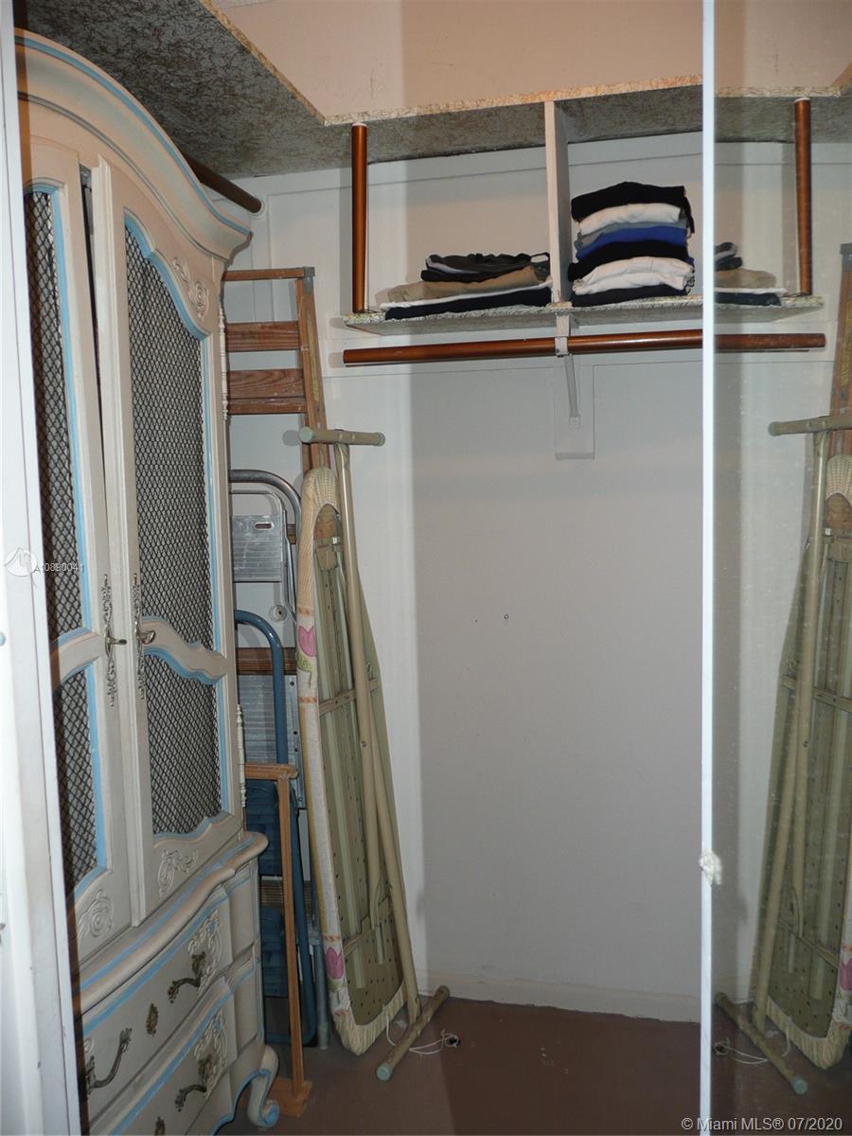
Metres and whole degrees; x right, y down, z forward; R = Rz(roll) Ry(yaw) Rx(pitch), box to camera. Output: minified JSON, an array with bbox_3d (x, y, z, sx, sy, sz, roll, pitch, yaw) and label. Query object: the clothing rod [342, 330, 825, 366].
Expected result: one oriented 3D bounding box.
[{"bbox_3d":[0.341,-0.489,2.058,1.064,0.034,0.034,-1,4,6],"label":"clothing rod"}]

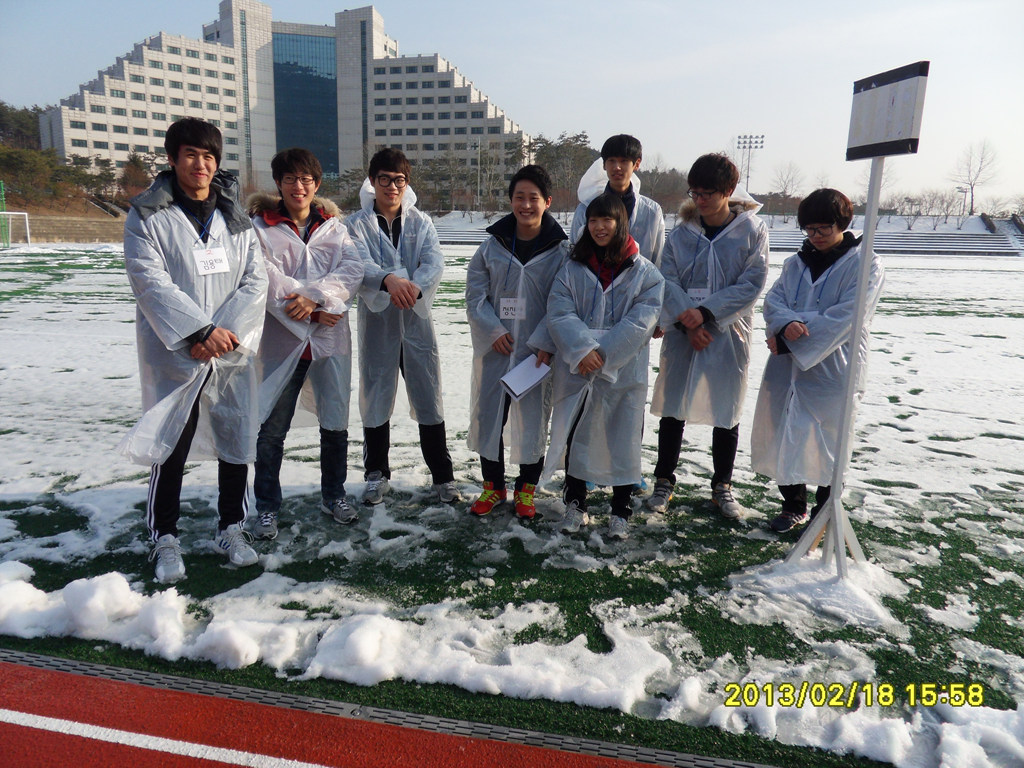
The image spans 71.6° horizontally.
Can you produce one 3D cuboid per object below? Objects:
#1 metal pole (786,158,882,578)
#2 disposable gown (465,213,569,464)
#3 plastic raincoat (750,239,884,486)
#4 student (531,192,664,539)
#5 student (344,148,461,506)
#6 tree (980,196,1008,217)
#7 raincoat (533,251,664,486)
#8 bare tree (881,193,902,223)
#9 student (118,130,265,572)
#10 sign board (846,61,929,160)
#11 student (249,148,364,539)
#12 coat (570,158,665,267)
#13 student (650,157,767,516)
[{"bbox_3d":[1.363,-0.034,2.858,0.360,1.680,0.340,-1,12,-10],"label":"metal pole"},{"bbox_3d":[0.018,-0.211,3.436,0.510,1.194,0.420,0,12,-4],"label":"disposable gown"},{"bbox_3d":[1.470,-0.102,3.395,0.560,1.200,0.440,8,14,31],"label":"plastic raincoat"},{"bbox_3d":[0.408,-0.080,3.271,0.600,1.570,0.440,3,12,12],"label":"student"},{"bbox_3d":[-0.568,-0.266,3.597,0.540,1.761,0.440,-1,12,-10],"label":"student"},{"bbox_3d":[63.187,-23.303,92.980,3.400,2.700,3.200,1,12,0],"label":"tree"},{"bbox_3d":[0.408,-0.065,3.274,0.600,1.140,0.420,3,12,12],"label":"raincoat"},{"bbox_3d":[46.624,-21.785,87.227,2.500,3.700,2.500,1,12,0],"label":"bare tree"},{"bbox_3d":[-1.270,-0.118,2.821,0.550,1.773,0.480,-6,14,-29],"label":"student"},{"bbox_3d":[1.402,-1.017,2.654,0.045,0.305,0.360,-2,12,-13],"label":"sign board"},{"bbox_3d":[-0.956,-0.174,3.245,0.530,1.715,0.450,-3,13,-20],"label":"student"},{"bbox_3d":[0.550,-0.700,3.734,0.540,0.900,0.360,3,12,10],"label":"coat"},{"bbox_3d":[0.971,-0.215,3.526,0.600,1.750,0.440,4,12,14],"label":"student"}]

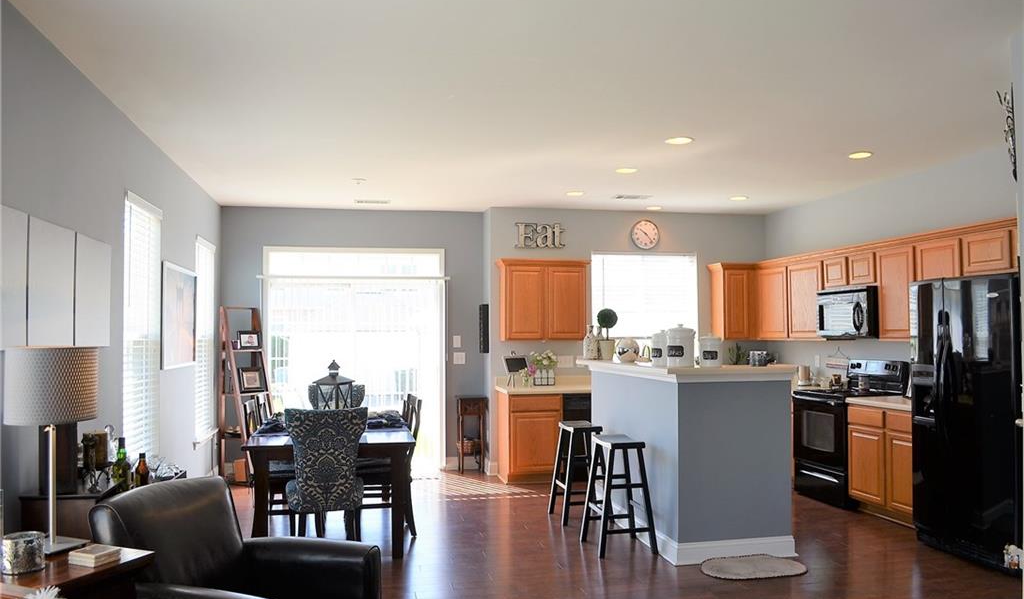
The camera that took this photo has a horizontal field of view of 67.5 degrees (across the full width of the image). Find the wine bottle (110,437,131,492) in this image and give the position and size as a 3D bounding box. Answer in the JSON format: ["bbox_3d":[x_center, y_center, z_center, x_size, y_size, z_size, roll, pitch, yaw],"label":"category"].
[{"bbox_3d":[-1.797,0.770,3.520,0.078,0.280,0.078,0,-2,-12],"label":"wine bottle"}]

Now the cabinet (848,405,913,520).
[{"bbox_3d":[3.111,1.252,5.851,0.580,0.875,0.900,0,-3,-12],"label":"cabinet"}]

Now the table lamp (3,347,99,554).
[{"bbox_3d":[-1.619,0.516,2.701,0.287,0.690,0.287,-1,-3,21],"label":"table lamp"}]

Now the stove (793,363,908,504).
[{"bbox_3d":[2.905,1.137,6.592,0.670,1.180,0.760,0,-2,-12],"label":"stove"}]

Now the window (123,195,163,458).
[{"bbox_3d":[-2.381,0.238,4.969,0.080,1.750,0.880,0,-2,-12],"label":"window"}]

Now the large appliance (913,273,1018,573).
[{"bbox_3d":[3.210,0.753,4.946,0.775,1.787,0.856,0,-2,-12],"label":"large appliance"}]

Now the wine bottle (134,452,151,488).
[{"bbox_3d":[-1.462,0.710,3.030,0.062,0.220,0.062,0,-2,-12],"label":"wine bottle"}]

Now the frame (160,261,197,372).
[{"bbox_3d":[-2.545,0.138,5.881,0.035,0.750,1.128,0,-2,-12],"label":"frame"}]

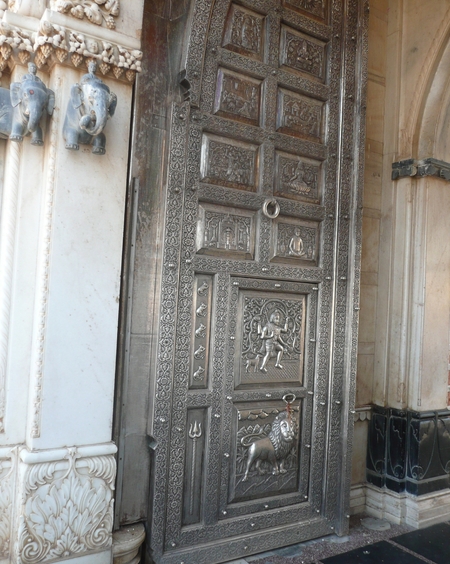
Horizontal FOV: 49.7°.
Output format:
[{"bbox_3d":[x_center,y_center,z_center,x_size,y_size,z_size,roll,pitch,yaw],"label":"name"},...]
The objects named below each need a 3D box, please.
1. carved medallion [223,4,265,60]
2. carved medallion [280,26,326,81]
[{"bbox_3d":[0.130,-1.507,2.921,0.254,0.288,0.045,4,-3,-29],"label":"carved medallion"},{"bbox_3d":[0.516,-1.474,3.140,0.373,0.285,0.045,4,-3,-29],"label":"carved medallion"}]

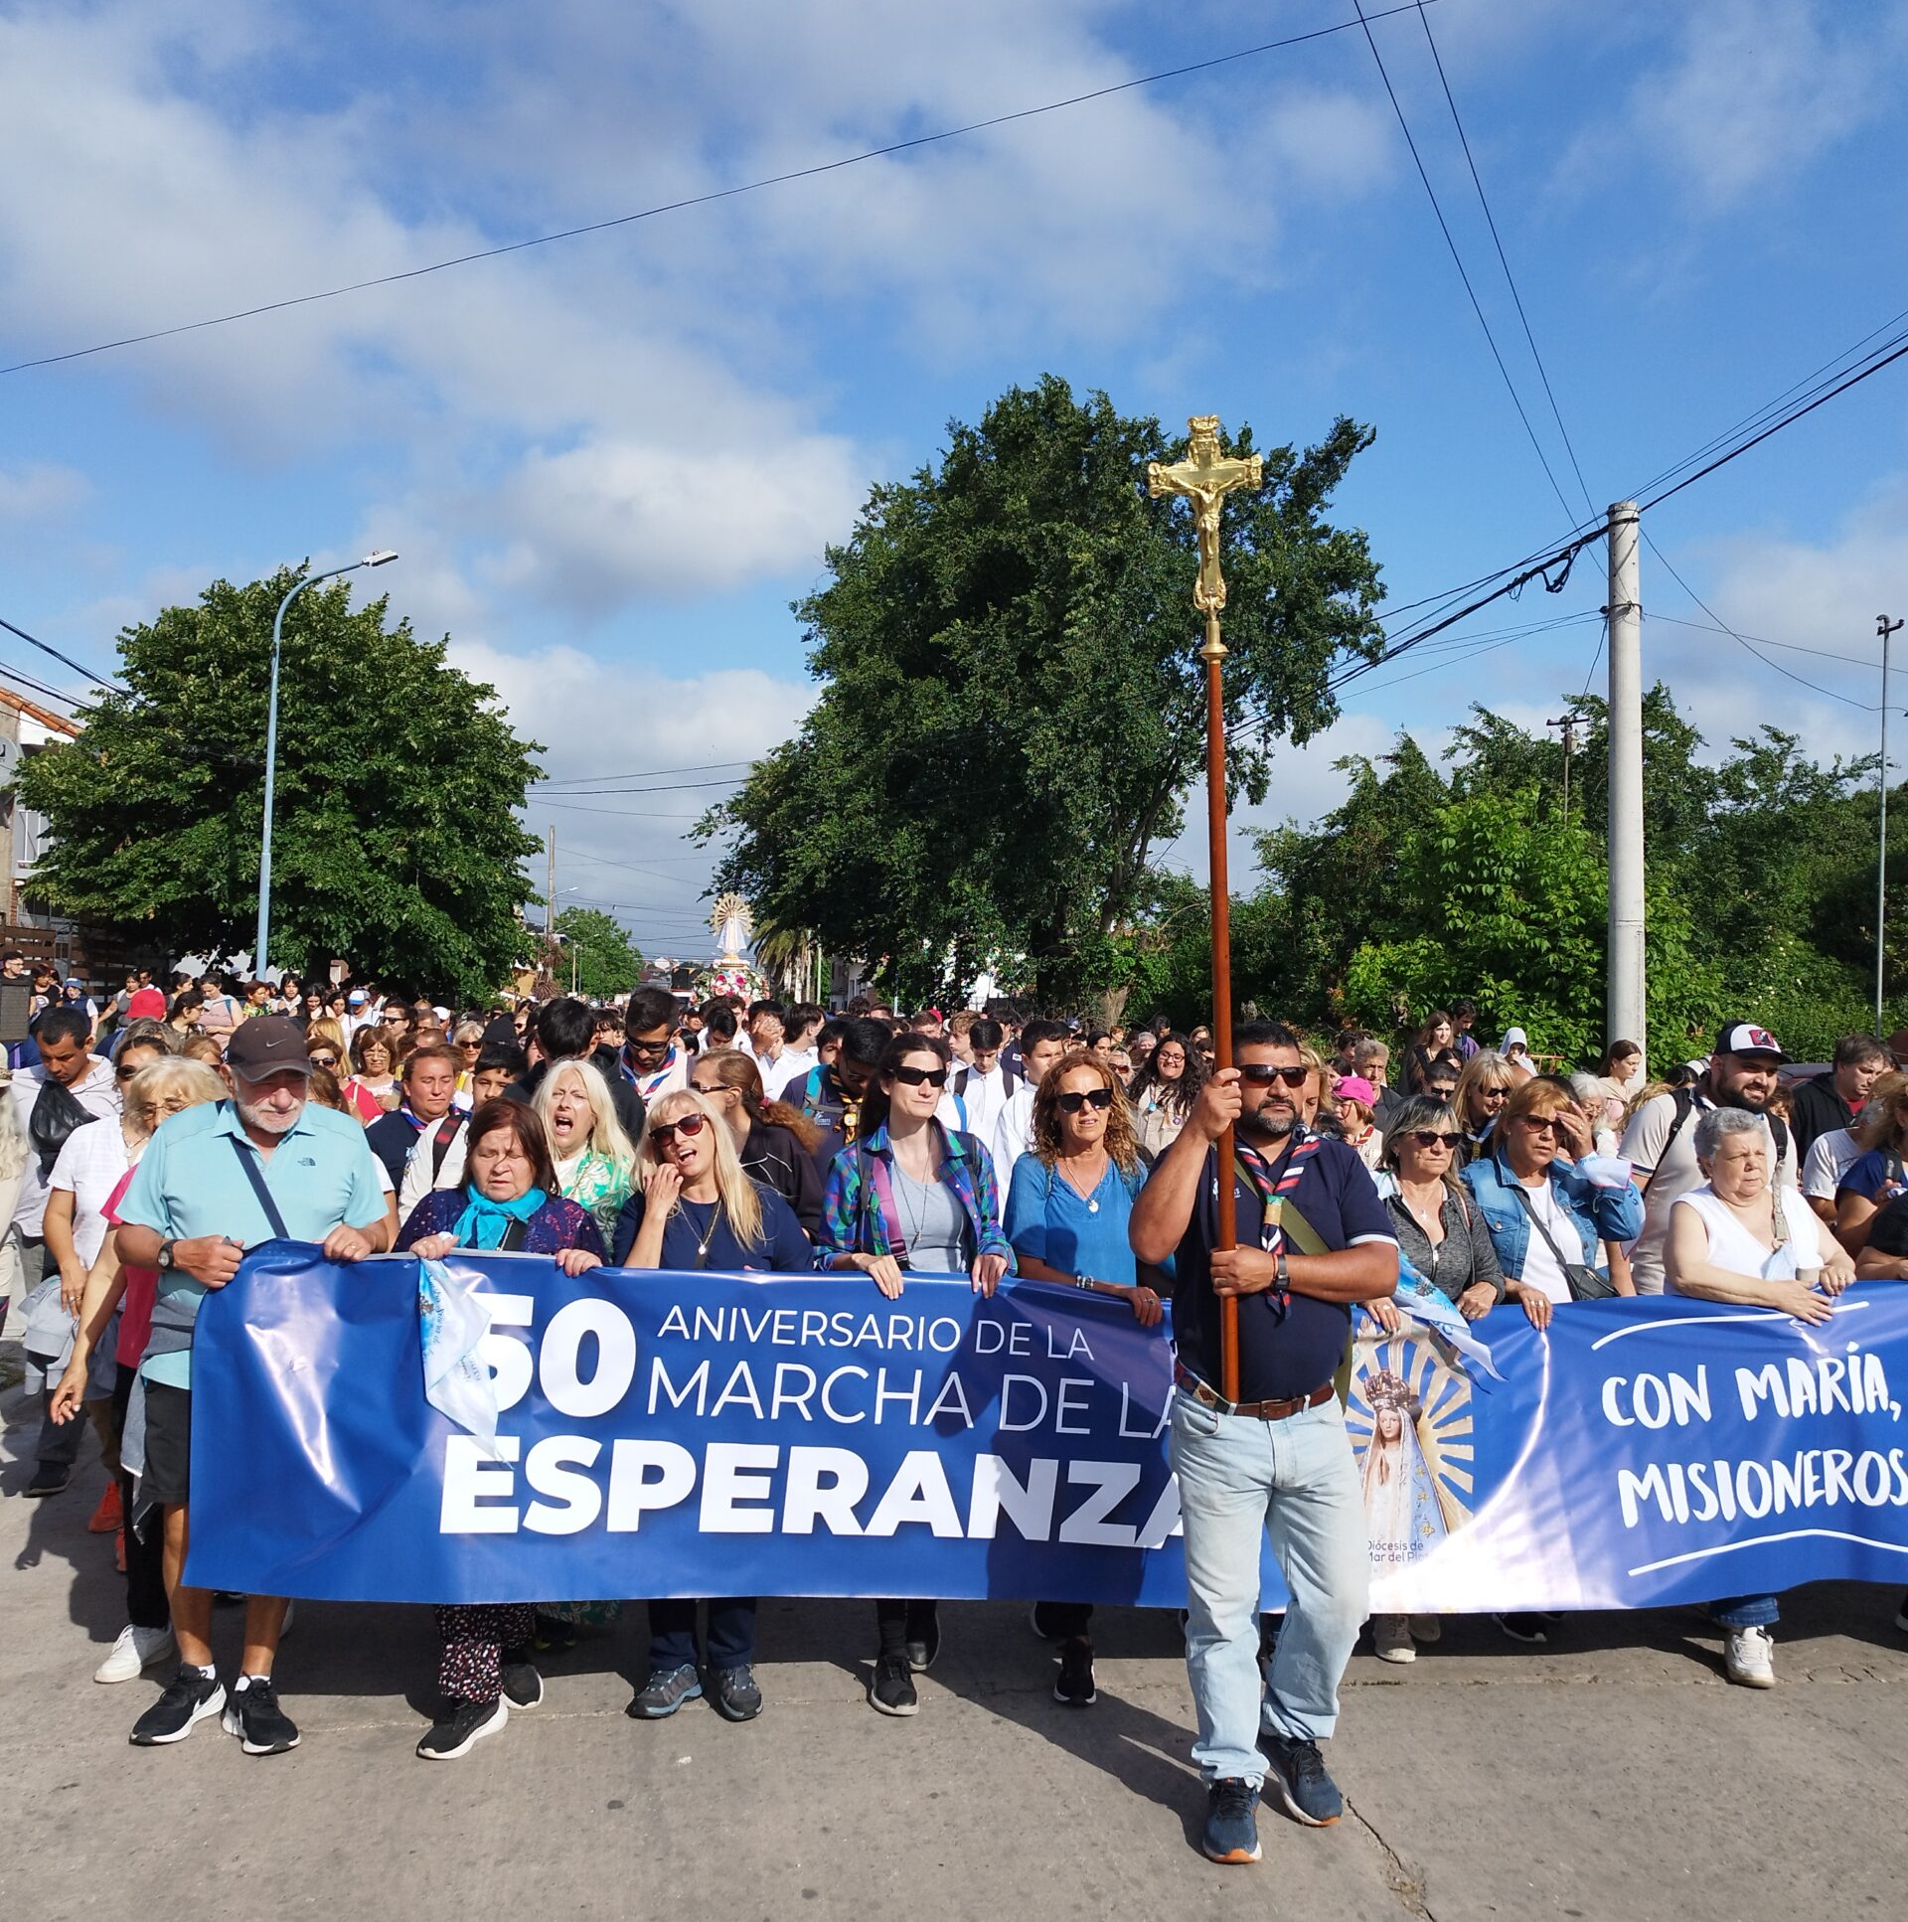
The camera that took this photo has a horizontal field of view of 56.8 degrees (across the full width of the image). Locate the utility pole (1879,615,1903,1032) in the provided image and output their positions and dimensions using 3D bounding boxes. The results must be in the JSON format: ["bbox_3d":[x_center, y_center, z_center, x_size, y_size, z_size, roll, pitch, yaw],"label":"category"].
[{"bbox_3d":[9.000,-0.710,17.000,0.200,5.200,0.130,1,0,0],"label":"utility pole"}]

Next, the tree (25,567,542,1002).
[{"bbox_3d":[-9.100,-1.800,24.000,7.000,7.000,6.800,1,0,0],"label":"tree"}]

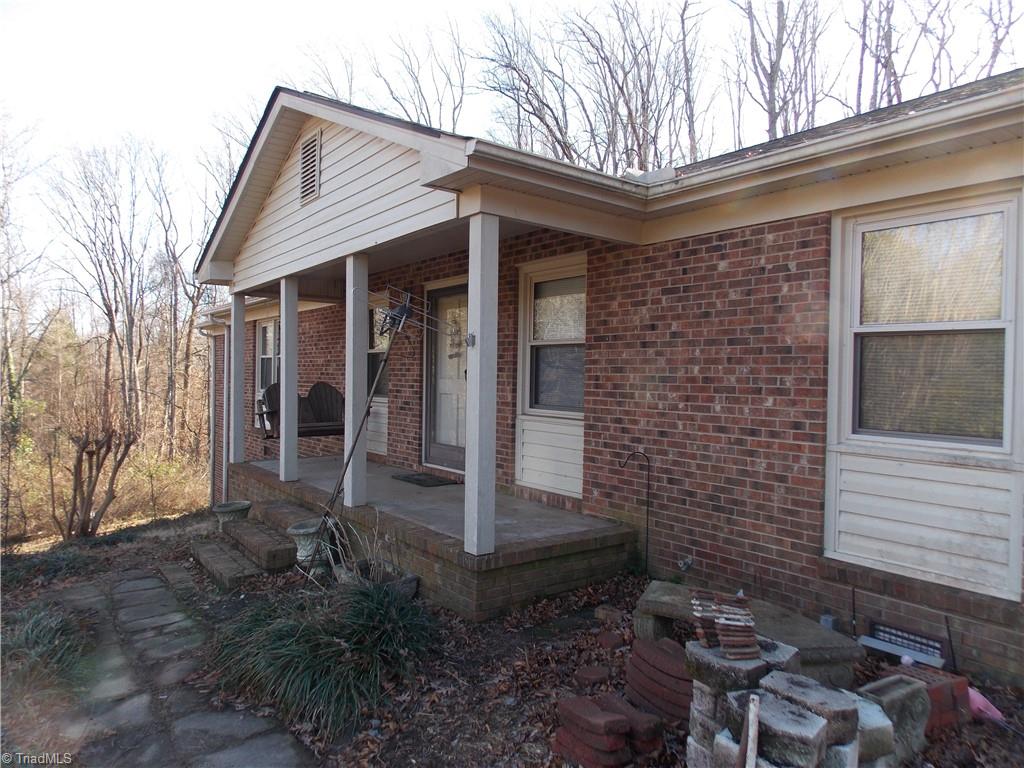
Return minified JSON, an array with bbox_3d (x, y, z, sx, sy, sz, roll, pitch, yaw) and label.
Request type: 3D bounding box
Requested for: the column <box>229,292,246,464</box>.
[{"bbox_3d":[-3.665,-0.062,9.118,0.142,2.233,0.142,0,1,-37],"label":"column"}]

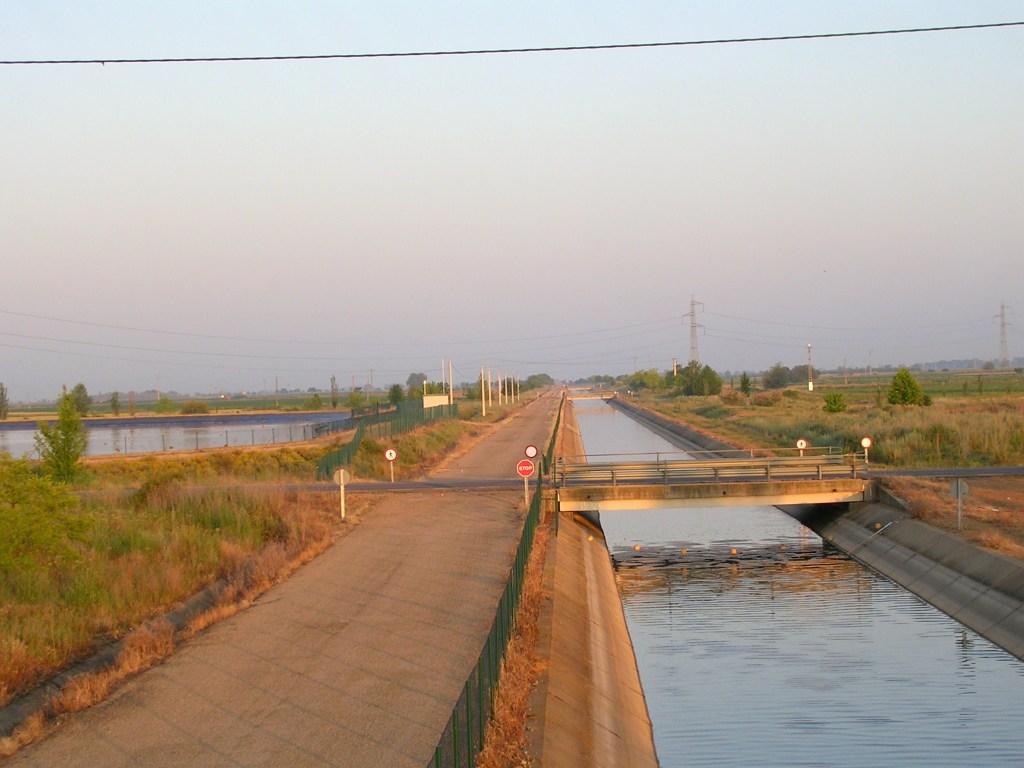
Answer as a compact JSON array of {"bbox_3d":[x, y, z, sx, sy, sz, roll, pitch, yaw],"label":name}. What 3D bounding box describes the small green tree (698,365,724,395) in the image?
[{"bbox_3d":[38.936,-0.785,470.000,4.700,5.900,4.600,-2,0,0],"label":"small green tree"}]

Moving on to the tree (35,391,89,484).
[{"bbox_3d":[-22.750,2.727,121.000,2.700,4.650,2.600,-2,0,0],"label":"tree"}]

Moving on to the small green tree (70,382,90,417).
[{"bbox_3d":[-75.635,2.752,420.000,3.700,6.000,3.600,-2,0,0],"label":"small green tree"}]

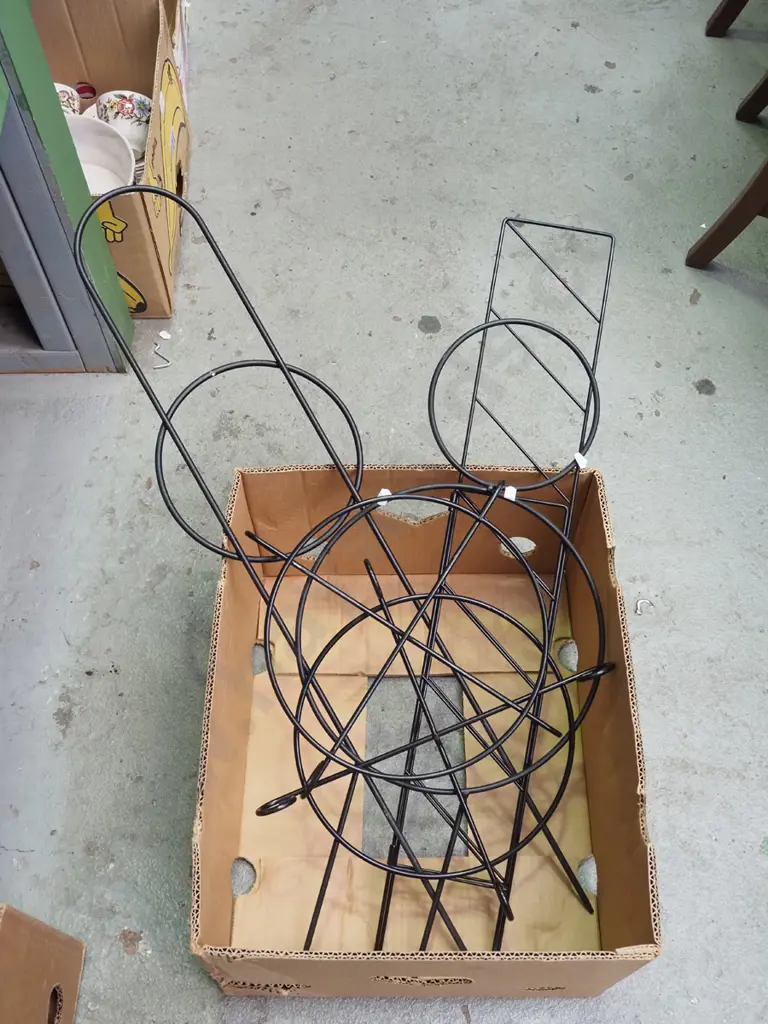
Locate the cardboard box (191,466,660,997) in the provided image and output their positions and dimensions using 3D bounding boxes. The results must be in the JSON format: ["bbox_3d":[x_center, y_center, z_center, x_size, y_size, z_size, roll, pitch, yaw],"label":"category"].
[{"bbox_3d":[0.036,0.224,1.068,0.395,0.231,0.496,0,57,0],"label":"cardboard box"}]

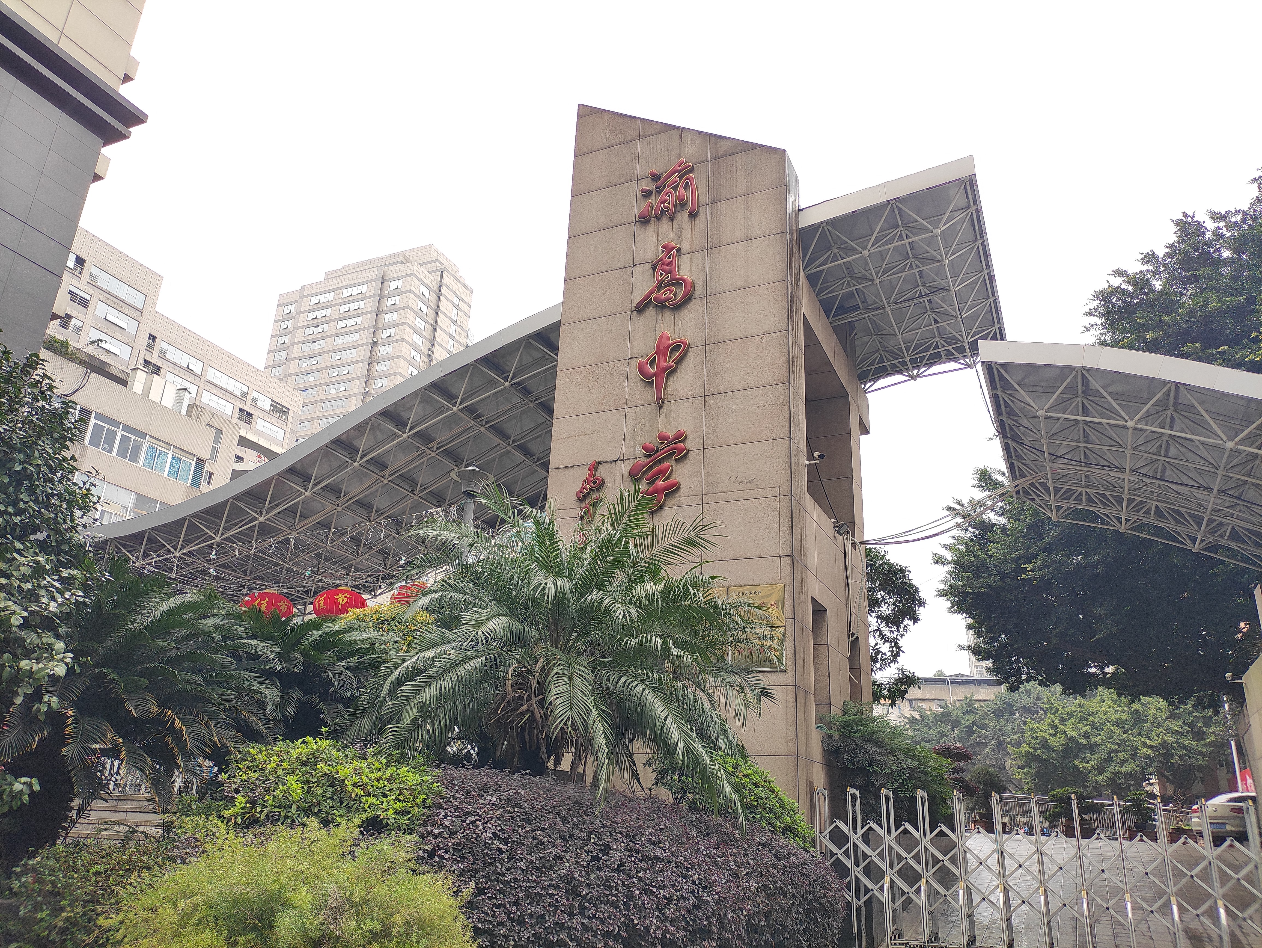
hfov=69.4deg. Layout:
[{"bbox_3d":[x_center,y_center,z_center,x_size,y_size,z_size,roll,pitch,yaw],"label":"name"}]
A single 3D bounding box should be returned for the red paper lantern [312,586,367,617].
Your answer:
[{"bbox_3d":[-5.742,2.608,18.000,1.050,0.780,1.050,-7,-22,24],"label":"red paper lantern"}]

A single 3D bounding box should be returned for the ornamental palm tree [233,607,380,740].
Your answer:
[{"bbox_3d":[-4.263,2.919,12.000,2.100,2.600,2.100,-7,-22,24],"label":"ornamental palm tree"}]

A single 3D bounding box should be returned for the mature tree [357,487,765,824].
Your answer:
[{"bbox_3d":[-0.724,1.931,9.500,4.300,3.650,4.200,-7,-22,24],"label":"mature tree"}]

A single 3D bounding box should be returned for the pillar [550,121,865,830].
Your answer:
[{"bbox_3d":[1.447,0.044,14.685,3.630,12.420,4.620,-7,-22,24],"label":"pillar"}]

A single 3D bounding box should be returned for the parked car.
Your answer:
[{"bbox_3d":[18.787,10.234,26.871,4.650,1.470,1.800,12,-22,-24],"label":"parked car"}]

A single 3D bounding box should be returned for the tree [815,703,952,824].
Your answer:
[{"bbox_3d":[3.841,4.115,12.817,1.500,1.950,2.600,-7,-22,24],"label":"tree"}]

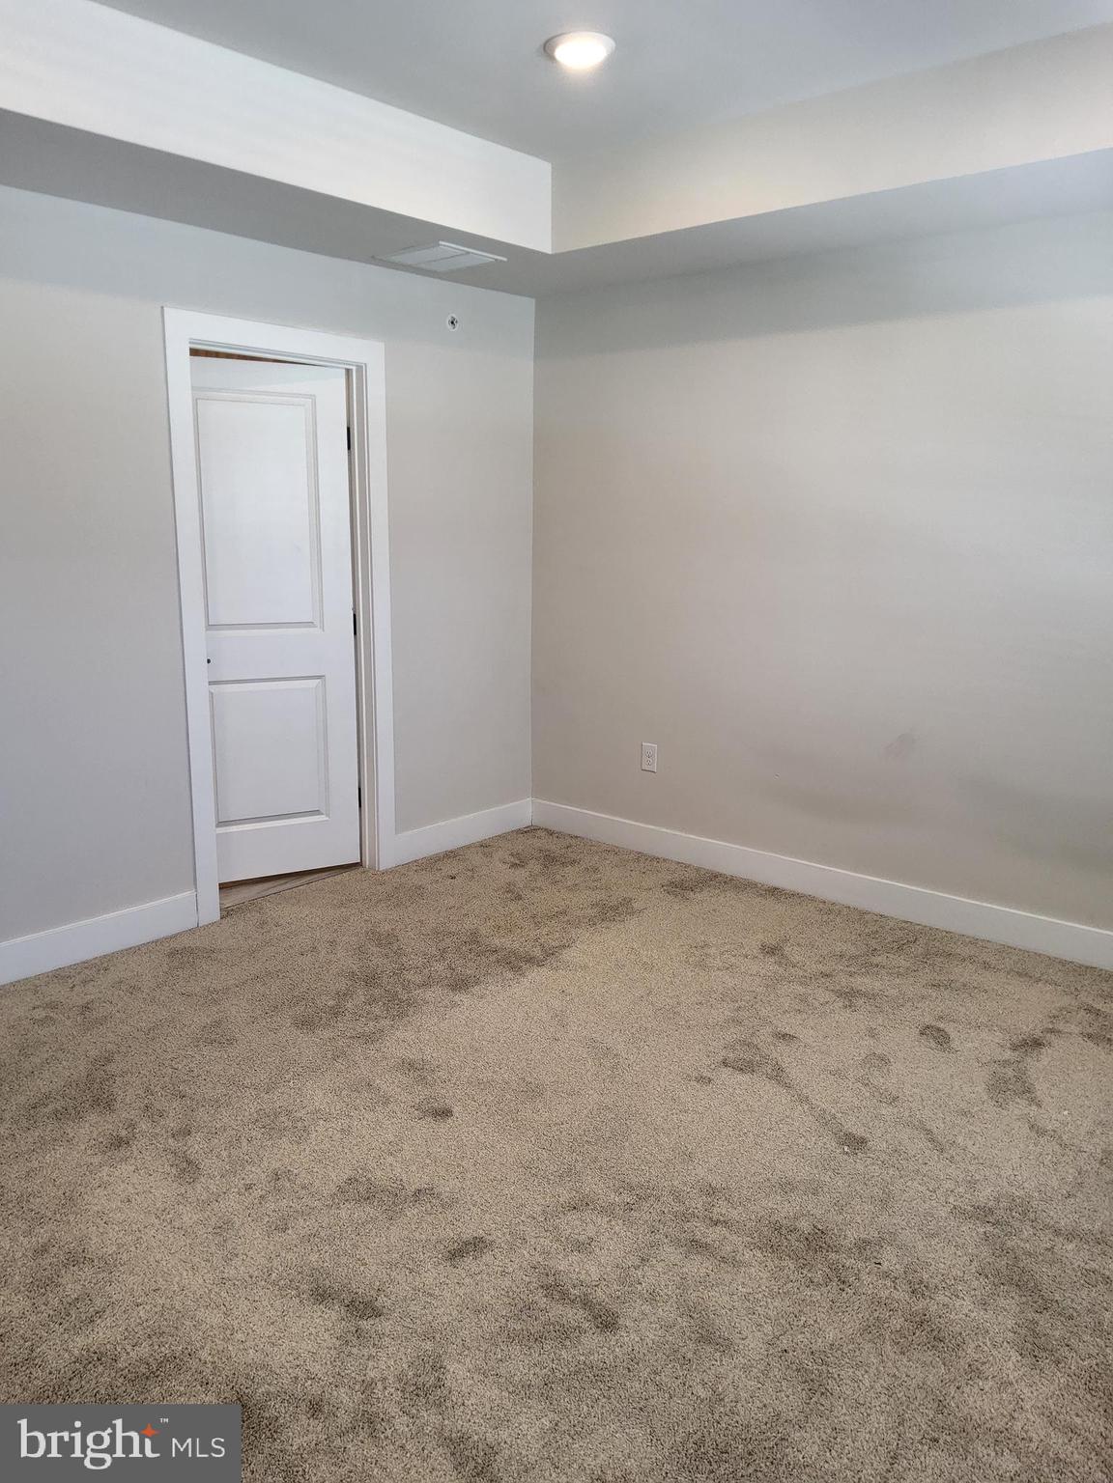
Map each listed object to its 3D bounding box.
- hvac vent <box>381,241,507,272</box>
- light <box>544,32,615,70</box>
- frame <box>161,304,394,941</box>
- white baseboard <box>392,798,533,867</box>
[{"bbox_3d":[-0.429,-1.786,3.984,0.345,0.020,0.355,11,16,41],"label":"hvac vent"},{"bbox_3d":[0.063,-1.840,2.870,0.191,0.035,0.191,0,12,0],"label":"light"},{"bbox_3d":[-1.027,-0.445,4.103,0.135,2.149,0.926,11,16,41],"label":"frame"},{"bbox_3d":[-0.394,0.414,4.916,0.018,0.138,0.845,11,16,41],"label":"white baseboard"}]

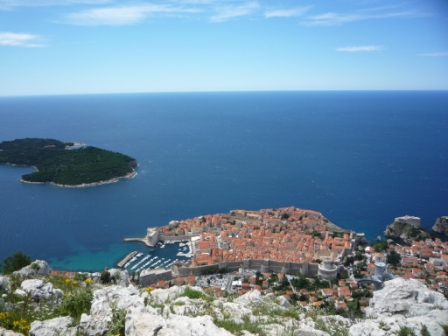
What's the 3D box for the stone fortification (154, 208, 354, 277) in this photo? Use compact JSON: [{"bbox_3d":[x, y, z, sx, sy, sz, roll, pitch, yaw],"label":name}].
[{"bbox_3d":[80.000,178.200,1000.000,540.000,57.000,450.000,0,11,5],"label":"stone fortification"}]

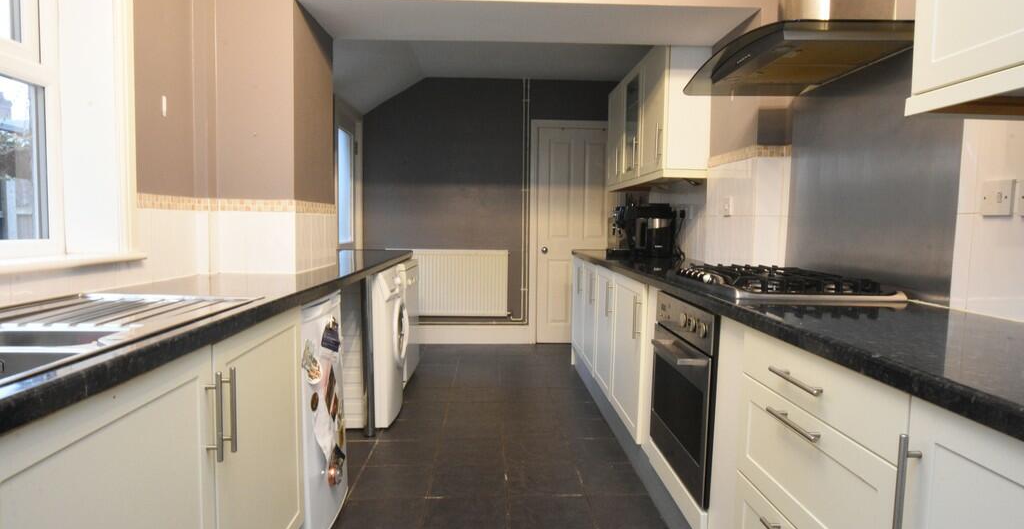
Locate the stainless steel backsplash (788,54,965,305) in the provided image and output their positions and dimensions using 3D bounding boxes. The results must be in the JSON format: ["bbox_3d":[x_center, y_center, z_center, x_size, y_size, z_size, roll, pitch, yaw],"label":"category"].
[{"bbox_3d":[1.213,-0.296,1.914,0.008,0.769,0.861,0,5,-2],"label":"stainless steel backsplash"}]

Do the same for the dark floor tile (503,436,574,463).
[{"bbox_3d":[0.132,0.949,2.716,0.336,0.010,0.298,0,5,-2],"label":"dark floor tile"}]

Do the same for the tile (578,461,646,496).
[{"bbox_3d":[0.452,0.976,2.431,0.281,0.010,0.298,0,5,-2],"label":"tile"}]

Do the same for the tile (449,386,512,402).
[{"bbox_3d":[-0.231,0.875,3.615,0.357,0.010,0.305,0,4,-2],"label":"tile"}]

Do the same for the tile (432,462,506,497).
[{"bbox_3d":[-0.193,0.966,2.402,0.331,0.010,0.311,0,4,-2],"label":"tile"}]

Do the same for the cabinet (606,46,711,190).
[{"bbox_3d":[0.910,-0.863,3.439,0.310,0.735,1.324,0,4,-2],"label":"cabinet"}]

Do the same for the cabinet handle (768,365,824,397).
[{"bbox_3d":[0.572,0.234,1.087,0.036,0.014,0.173,0,5,-2],"label":"cabinet handle"}]

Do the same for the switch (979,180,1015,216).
[{"bbox_3d":[1.232,-0.169,1.368,0.012,0.087,0.080,0,5,-2],"label":"switch"}]

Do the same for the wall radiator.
[{"bbox_3d":[-0.558,0.167,4.930,1.050,0.600,0.090,0,5,-2],"label":"wall radiator"}]

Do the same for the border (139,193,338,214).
[{"bbox_3d":[-1.139,-0.261,2.425,0.415,0.061,1.030,0,5,-2],"label":"border"}]

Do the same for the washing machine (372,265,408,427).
[{"bbox_3d":[-0.921,0.465,3.226,0.600,0.850,0.600,0,5,-2],"label":"washing machine"}]

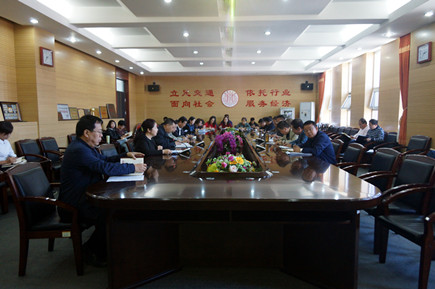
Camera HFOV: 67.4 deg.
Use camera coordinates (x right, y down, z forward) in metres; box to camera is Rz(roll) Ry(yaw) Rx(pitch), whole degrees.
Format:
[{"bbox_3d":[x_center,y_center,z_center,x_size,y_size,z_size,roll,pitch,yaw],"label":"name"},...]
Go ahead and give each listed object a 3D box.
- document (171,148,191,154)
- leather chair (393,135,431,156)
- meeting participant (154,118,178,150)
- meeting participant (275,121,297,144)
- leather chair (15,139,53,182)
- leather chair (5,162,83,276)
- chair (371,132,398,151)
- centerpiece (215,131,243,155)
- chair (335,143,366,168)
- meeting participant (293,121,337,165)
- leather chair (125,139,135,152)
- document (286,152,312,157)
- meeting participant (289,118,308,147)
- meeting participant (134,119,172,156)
[{"bbox_3d":[-0.558,0.105,4.973,0.290,0.040,0.270,0,5,2],"label":"document"},{"bbox_3d":[3.866,0.264,6.629,0.590,0.890,0.560,0,5,0],"label":"leather chair"},{"bbox_3d":[-0.984,0.138,6.173,0.720,1.250,0.520,0,5,2],"label":"meeting participant"},{"bbox_3d":[1.474,0.149,6.338,0.700,1.240,0.500,0,5,2],"label":"meeting participant"},{"bbox_3d":[-3.034,0.367,5.691,0.630,0.920,0.570,0,5,2],"label":"leather chair"},{"bbox_3d":[-1.355,0.604,2.862,0.590,0.890,0.560,0,5,2],"label":"leather chair"},{"bbox_3d":[3.939,0.166,7.803,0.590,0.890,0.560,0,5,2],"label":"chair"},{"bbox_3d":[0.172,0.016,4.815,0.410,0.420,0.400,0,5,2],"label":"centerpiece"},{"bbox_3d":[1.669,0.447,4.566,0.590,0.890,0.560,0,5,2],"label":"chair"},{"bbox_3d":[1.572,0.229,5.204,0.740,1.210,0.540,-1,5,-8],"label":"meeting participant"},{"bbox_3d":[-1.159,0.381,5.497,0.590,0.890,0.560,0,5,2],"label":"leather chair"},{"bbox_3d":[1.197,0.129,4.809,0.330,0.030,0.270,0,5,2],"label":"document"},{"bbox_3d":[1.467,0.199,5.609,0.700,1.270,0.500,0,5,2],"label":"meeting participant"},{"bbox_3d":[-0.959,0.256,4.961,0.680,1.270,0.480,0,5,2],"label":"meeting participant"}]

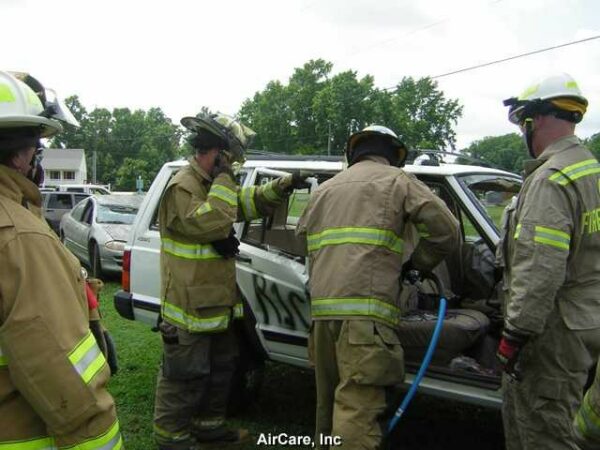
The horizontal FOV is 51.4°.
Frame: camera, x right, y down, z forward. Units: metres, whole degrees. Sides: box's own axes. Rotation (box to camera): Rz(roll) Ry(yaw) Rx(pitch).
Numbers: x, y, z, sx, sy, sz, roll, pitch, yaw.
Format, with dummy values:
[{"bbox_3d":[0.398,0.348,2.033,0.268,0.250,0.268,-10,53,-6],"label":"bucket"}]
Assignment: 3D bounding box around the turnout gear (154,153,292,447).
[{"bbox_3d":[-0.430,0.397,3.420,0.650,1.540,0.580,0,3,-23],"label":"turnout gear"}]

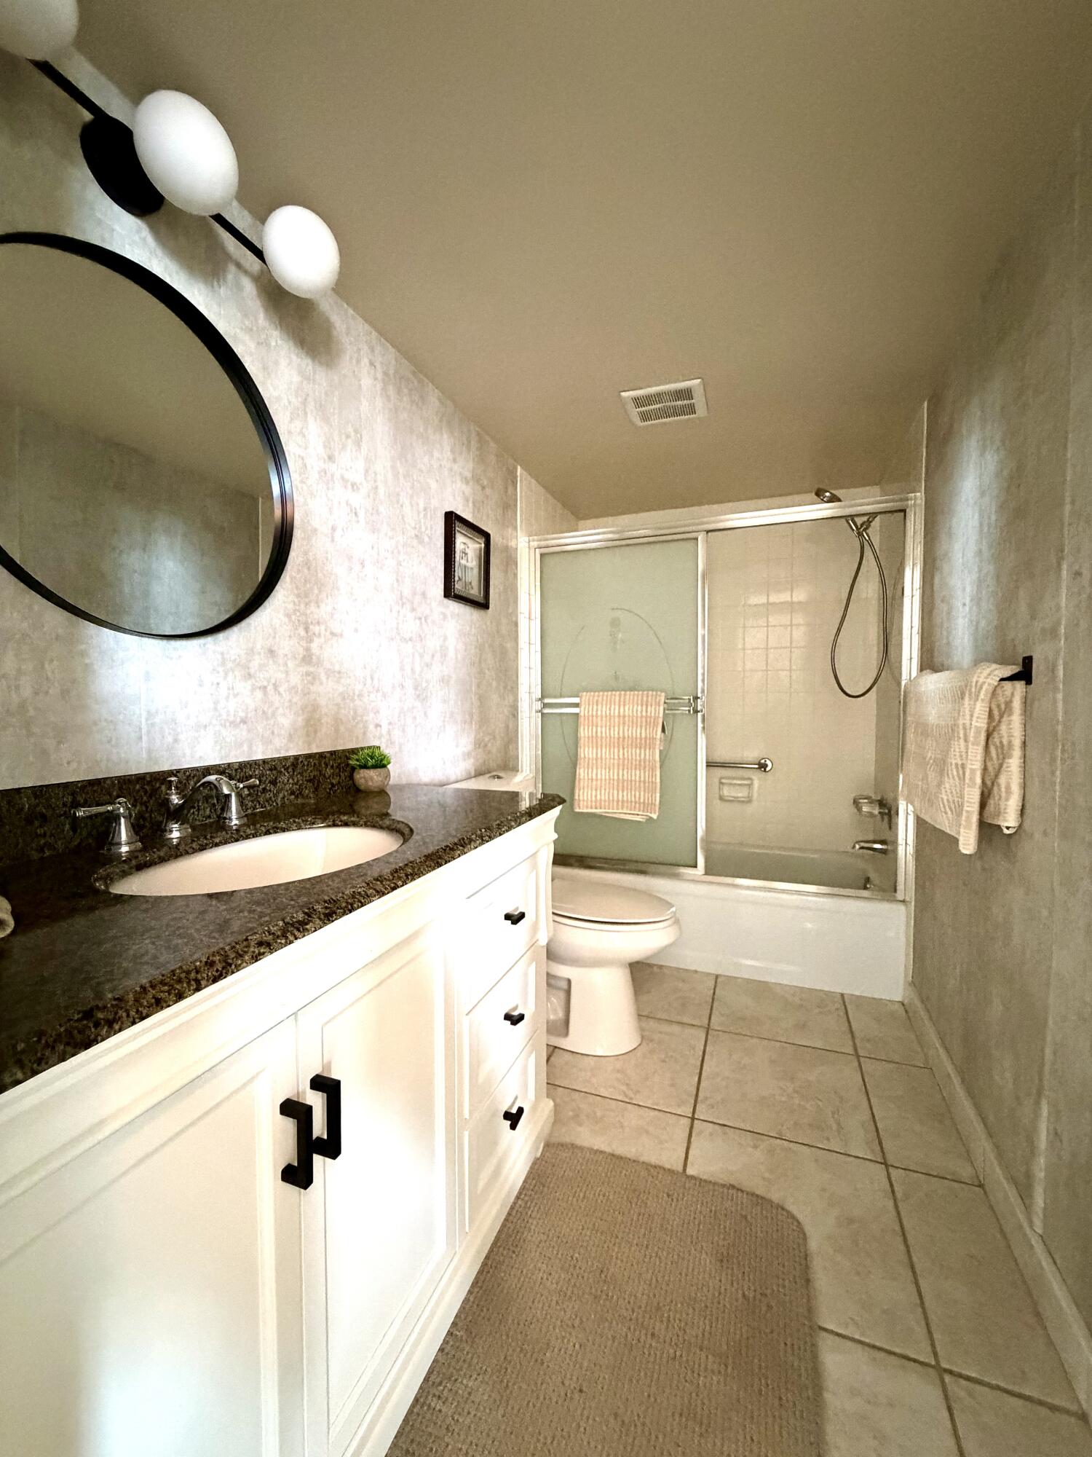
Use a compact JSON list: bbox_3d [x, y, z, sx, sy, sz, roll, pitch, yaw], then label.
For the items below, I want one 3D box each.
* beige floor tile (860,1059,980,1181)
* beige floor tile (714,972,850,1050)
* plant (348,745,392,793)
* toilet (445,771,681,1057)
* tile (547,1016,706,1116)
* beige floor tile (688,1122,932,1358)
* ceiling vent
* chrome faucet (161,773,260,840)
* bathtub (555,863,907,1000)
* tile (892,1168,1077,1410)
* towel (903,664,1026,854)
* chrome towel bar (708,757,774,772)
[{"bbox_3d":[0.993,1.046,1.600,0.196,0.012,0.464,1,3,21],"label":"beige floor tile"},{"bbox_3d":[0.827,1.000,2.084,0.442,0.010,0.405,1,3,20],"label":"beige floor tile"},{"bbox_3d":[-0.429,0.096,1.452,0.100,0.112,0.100,1,3,20],"label":"plant"},{"bbox_3d":[0.081,0.611,2.070,0.777,0.828,0.420,1,3,21],"label":"toilet"},{"bbox_3d":[0.266,1.039,1.874,0.450,0.012,0.464,1,3,21],"label":"tile"},{"bbox_3d":[0.519,1.044,1.260,0.442,0.010,0.445,1,3,20],"label":"beige floor tile"},{"bbox_3d":[0.403,-1.068,1.959,0.250,0.020,0.250,1,3,20],"label":"ceiling vent"},{"bbox_3d":[-0.573,0.130,1.098,0.174,0.109,0.210,1,3,21],"label":"chrome faucet"},{"bbox_3d":[0.741,0.802,2.792,1.524,0.381,0.751,1,3,21],"label":"bathtub"},{"bbox_3d":[0.830,1.065,1.167,0.196,0.012,0.464,1,3,21],"label":"tile"},{"bbox_3d":[1.029,0.055,1.492,0.107,0.382,0.650,1,3,21],"label":"towel"},{"bbox_3d":[0.853,0.186,3.019,0.580,0.075,0.080,1,3,20],"label":"chrome towel bar"}]

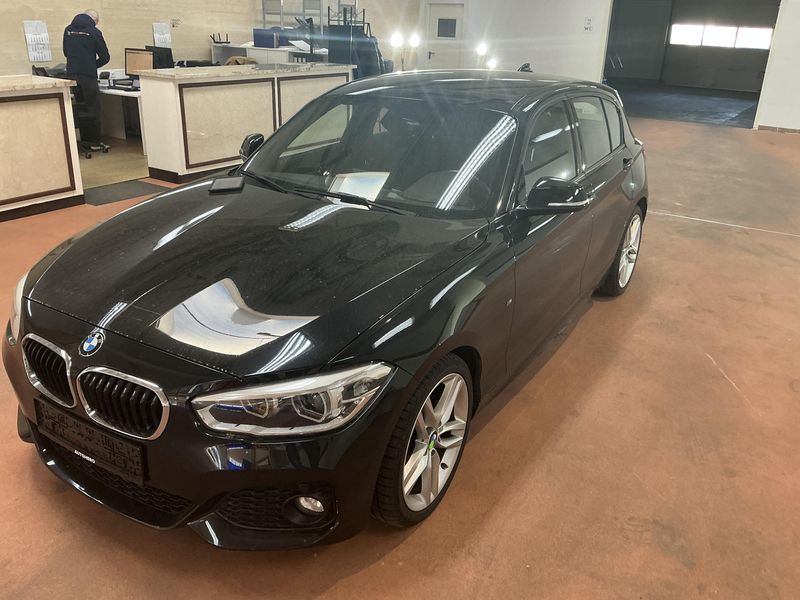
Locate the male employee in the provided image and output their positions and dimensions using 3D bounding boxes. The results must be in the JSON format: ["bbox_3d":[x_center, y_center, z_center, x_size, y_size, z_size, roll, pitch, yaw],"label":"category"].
[{"bbox_3d":[-4.176,-2.957,8.702,0.600,1.740,0.480,5,23,6],"label":"male employee"}]

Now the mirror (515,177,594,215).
[{"bbox_3d":[0.663,-0.440,2.772,0.280,0.170,0.180,15,26,29],"label":"mirror"}]

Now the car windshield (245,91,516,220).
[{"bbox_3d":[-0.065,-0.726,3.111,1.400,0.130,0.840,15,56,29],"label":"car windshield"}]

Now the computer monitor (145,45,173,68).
[{"bbox_3d":[-3.259,-3.188,8.804,0.540,0.460,0.160,15,26,29],"label":"computer monitor"}]

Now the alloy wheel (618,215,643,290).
[{"bbox_3d":[1.502,-0.356,4.455,0.180,0.490,0.490,15,26,29],"label":"alloy wheel"}]

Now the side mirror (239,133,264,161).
[{"bbox_3d":[-0.779,-0.829,3.564,0.280,0.170,0.180,15,26,29],"label":"side mirror"}]

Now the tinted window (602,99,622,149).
[{"bbox_3d":[1.339,-1.109,4.083,0.050,0.330,0.270,-7,14,21],"label":"tinted window"}]

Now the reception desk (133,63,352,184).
[{"bbox_3d":[-1.807,-2.366,8.326,0.780,1.120,3.250,15,26,29],"label":"reception desk"}]

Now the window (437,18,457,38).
[{"bbox_3d":[1.119,-6.501,15.477,0.534,0.437,0.050,15,26,29],"label":"window"}]

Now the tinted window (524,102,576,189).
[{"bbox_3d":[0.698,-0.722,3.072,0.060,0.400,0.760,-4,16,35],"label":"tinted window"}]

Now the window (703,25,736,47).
[{"bbox_3d":[10.865,-8.944,21.974,1.027,0.636,0.080,15,26,27],"label":"window"}]

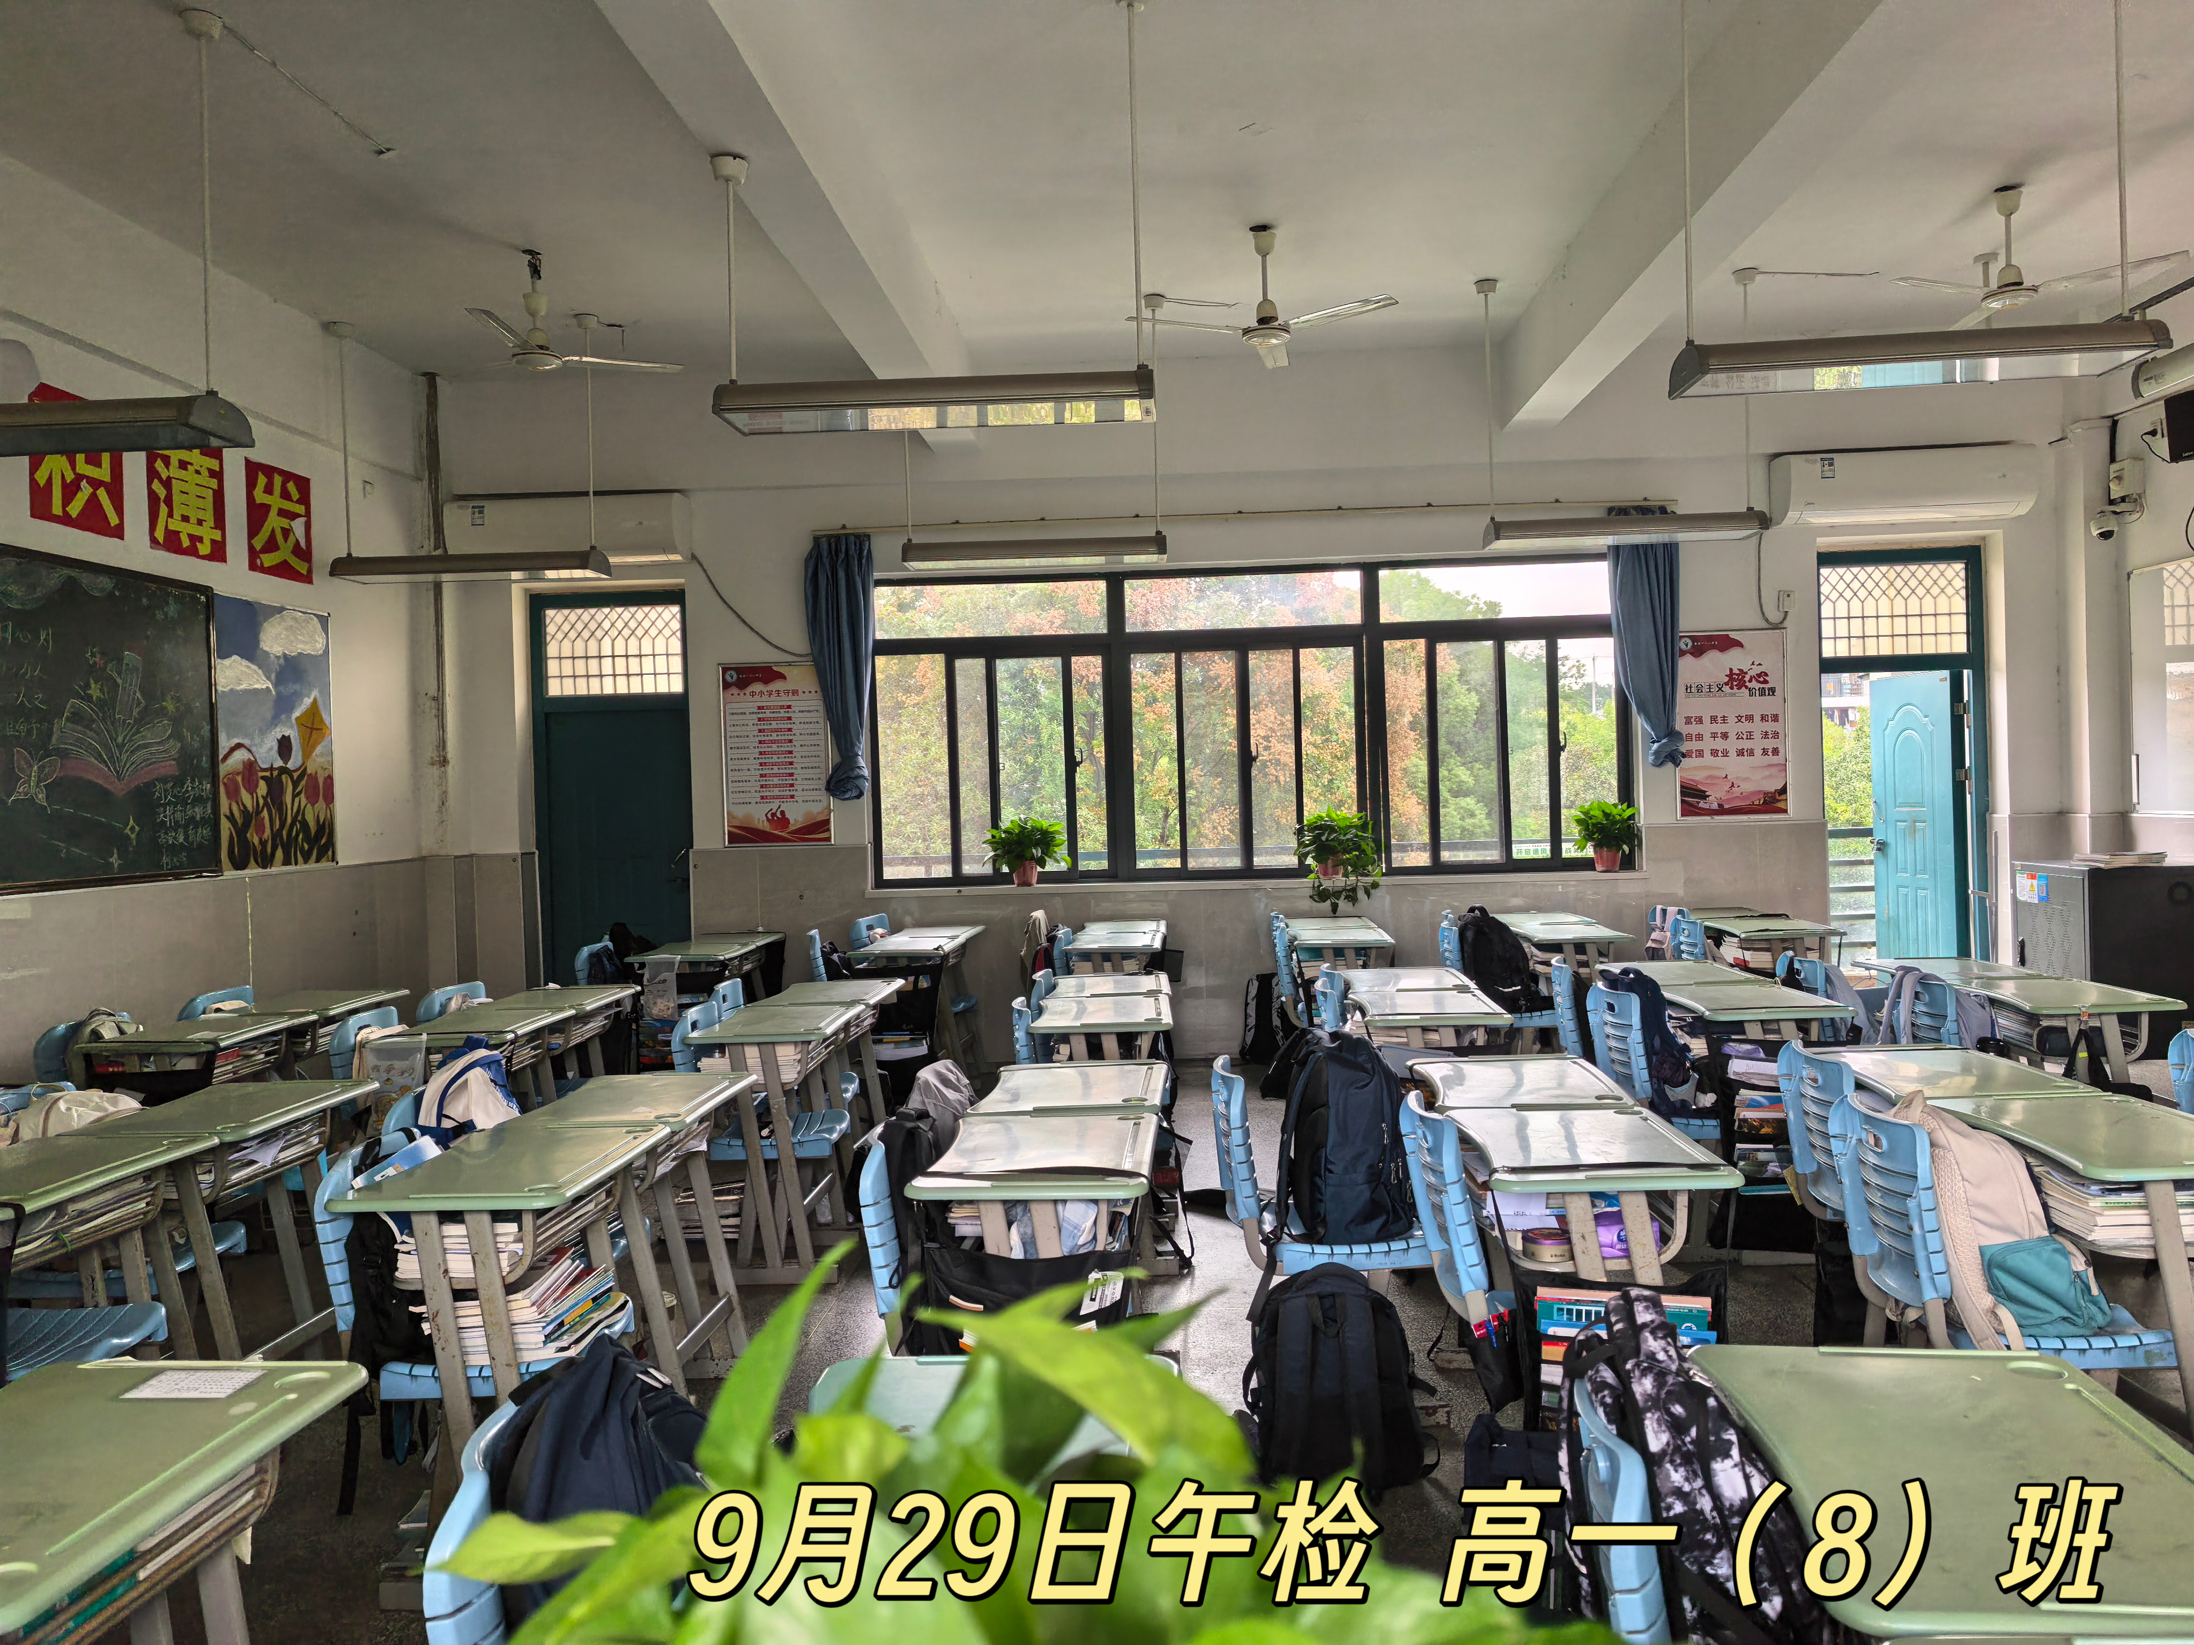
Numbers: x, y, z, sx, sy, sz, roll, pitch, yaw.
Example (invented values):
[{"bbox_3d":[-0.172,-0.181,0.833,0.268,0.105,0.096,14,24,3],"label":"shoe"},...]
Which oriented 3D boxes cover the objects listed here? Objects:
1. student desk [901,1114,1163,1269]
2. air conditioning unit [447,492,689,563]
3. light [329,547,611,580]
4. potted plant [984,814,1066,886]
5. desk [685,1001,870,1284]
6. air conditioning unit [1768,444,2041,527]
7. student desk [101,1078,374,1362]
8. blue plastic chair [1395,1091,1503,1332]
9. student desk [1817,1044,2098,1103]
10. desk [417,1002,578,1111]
[{"bbox_3d":[-0.090,0.996,2.918,0.425,0.757,0.600,-2,1,4],"label":"student desk"},{"bbox_3d":[-2.840,-1.590,8.181,1.250,0.360,0.270,-2,1,3],"label":"air conditioning unit"},{"bbox_3d":[-2.942,-1.214,7.172,1.240,0.115,0.260,-2,1,4],"label":"light"},{"bbox_3d":[-0.387,0.154,8.211,0.440,0.380,0.400,-2,1,3],"label":"potted plant"},{"bbox_3d":[-1.005,1.003,4.792,0.440,0.745,0.600,-2,1,4],"label":"desk"},{"bbox_3d":[4.062,-1.694,7.691,1.160,0.335,0.255,-2,1,4],"label":"air conditioning unit"},{"bbox_3d":[-2.081,1.064,3.620,0.445,0.763,0.610,-2,1,3],"label":"student desk"},{"bbox_3d":[0.885,0.955,3.018,0.490,0.790,0.410,-2,1,4],"label":"blue plastic chair"},{"bbox_3d":[1.901,0.939,3.450,0.440,0.772,0.600,-2,1,3],"label":"student desk"},{"bbox_3d":[-2.000,1.042,4.957,0.445,0.763,0.610,-2,1,3],"label":"desk"}]

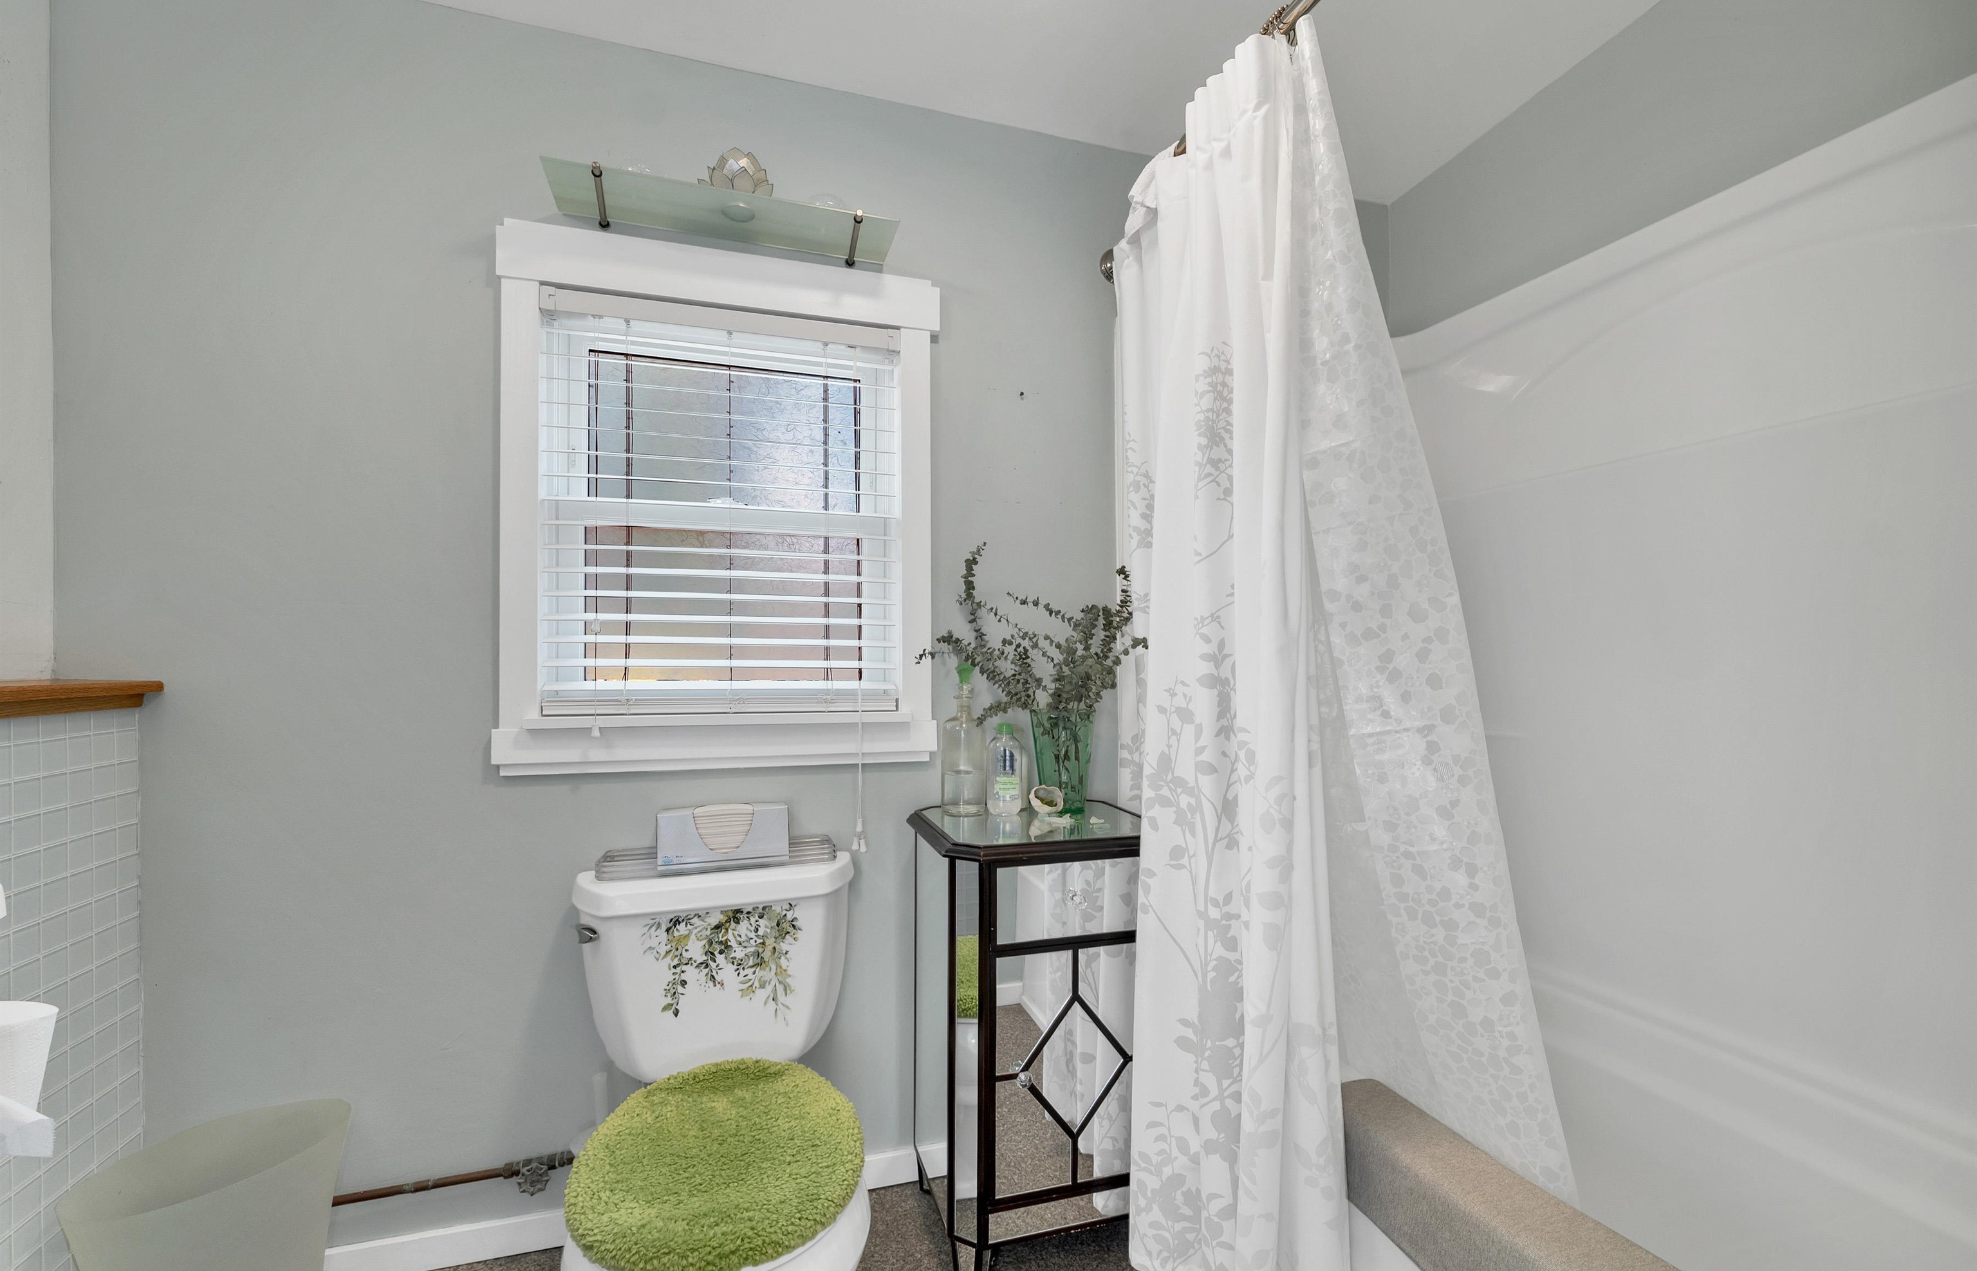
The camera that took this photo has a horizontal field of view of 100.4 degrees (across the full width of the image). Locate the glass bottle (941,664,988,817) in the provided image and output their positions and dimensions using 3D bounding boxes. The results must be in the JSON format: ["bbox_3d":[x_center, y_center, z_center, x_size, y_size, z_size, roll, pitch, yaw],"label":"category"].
[{"bbox_3d":[-0.050,0.213,1.704,0.092,0.303,0.092,0,-1,0],"label":"glass bottle"}]

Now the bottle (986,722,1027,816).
[{"bbox_3d":[0.033,0.272,1.693,0.072,0.184,0.050,0,-1,-7],"label":"bottle"}]

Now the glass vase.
[{"bbox_3d":[0.157,0.260,1.721,0.132,0.210,0.132,0,-1,-18],"label":"glass vase"}]

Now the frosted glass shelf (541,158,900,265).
[{"bbox_3d":[-0.490,-0.795,1.569,0.620,0.030,0.170,0,-1,-18],"label":"frosted glass shelf"}]

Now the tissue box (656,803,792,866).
[{"bbox_3d":[-0.488,0.371,1.528,0.228,0.098,0.062,0,-1,-18],"label":"tissue box"}]

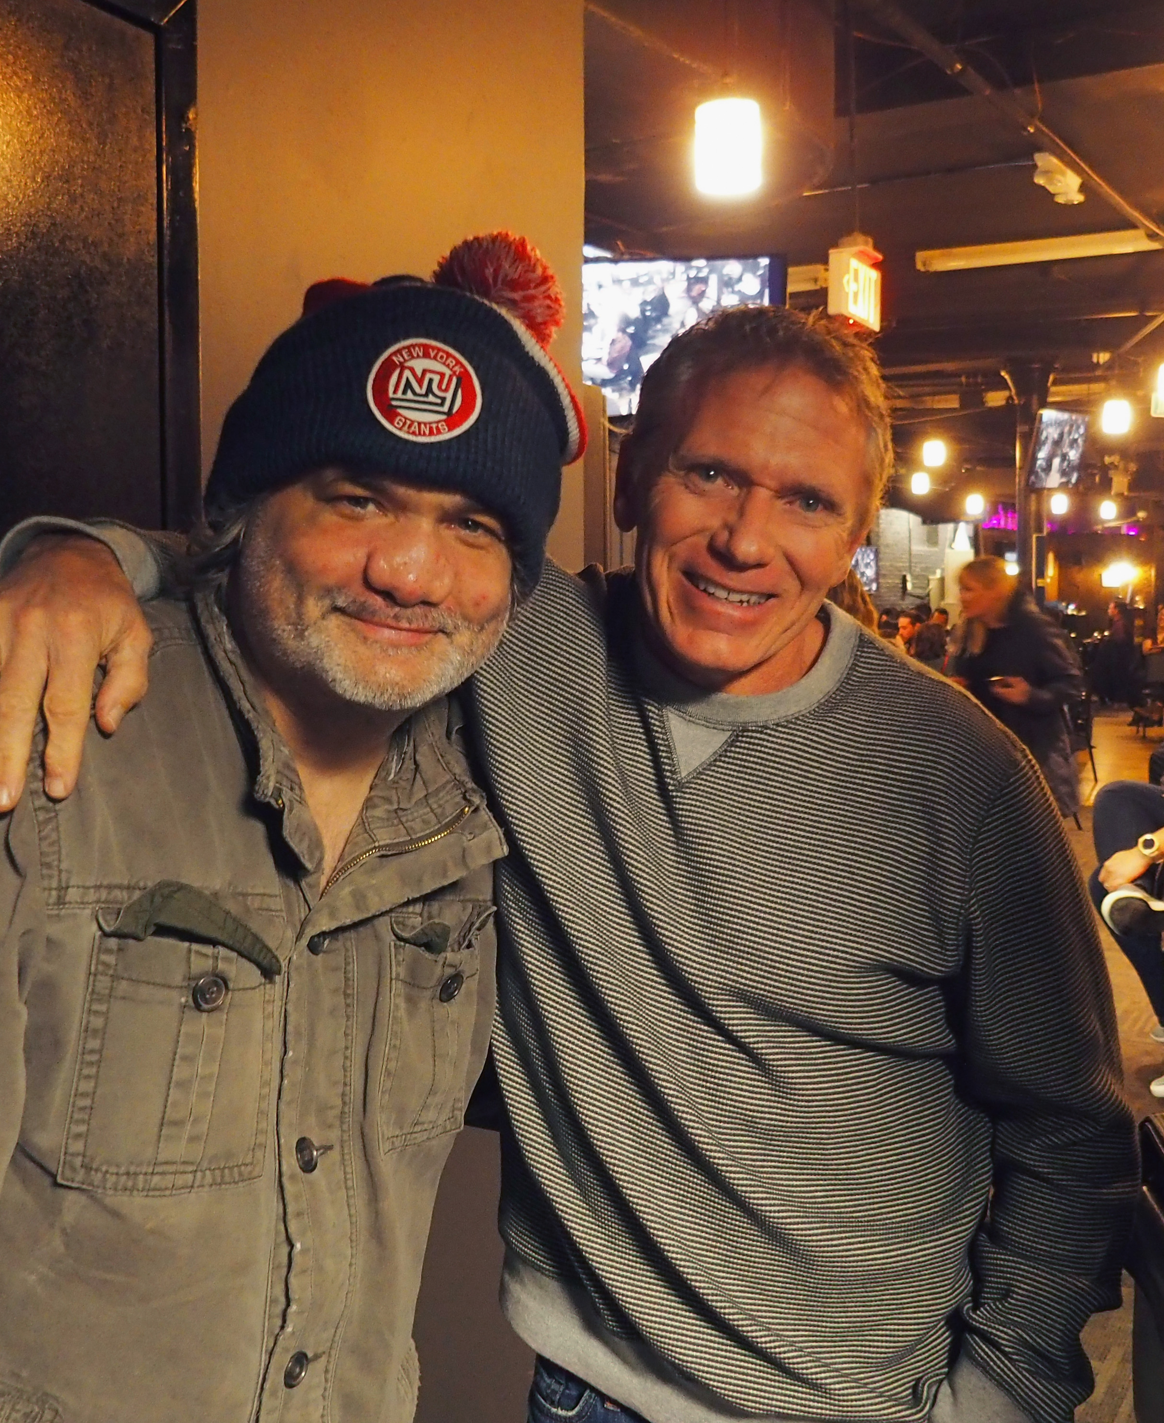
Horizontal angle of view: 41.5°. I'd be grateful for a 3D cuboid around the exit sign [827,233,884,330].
[{"bbox_3d":[0.811,-1.270,4.550,0.085,0.235,0.305,4,7,30],"label":"exit sign"}]

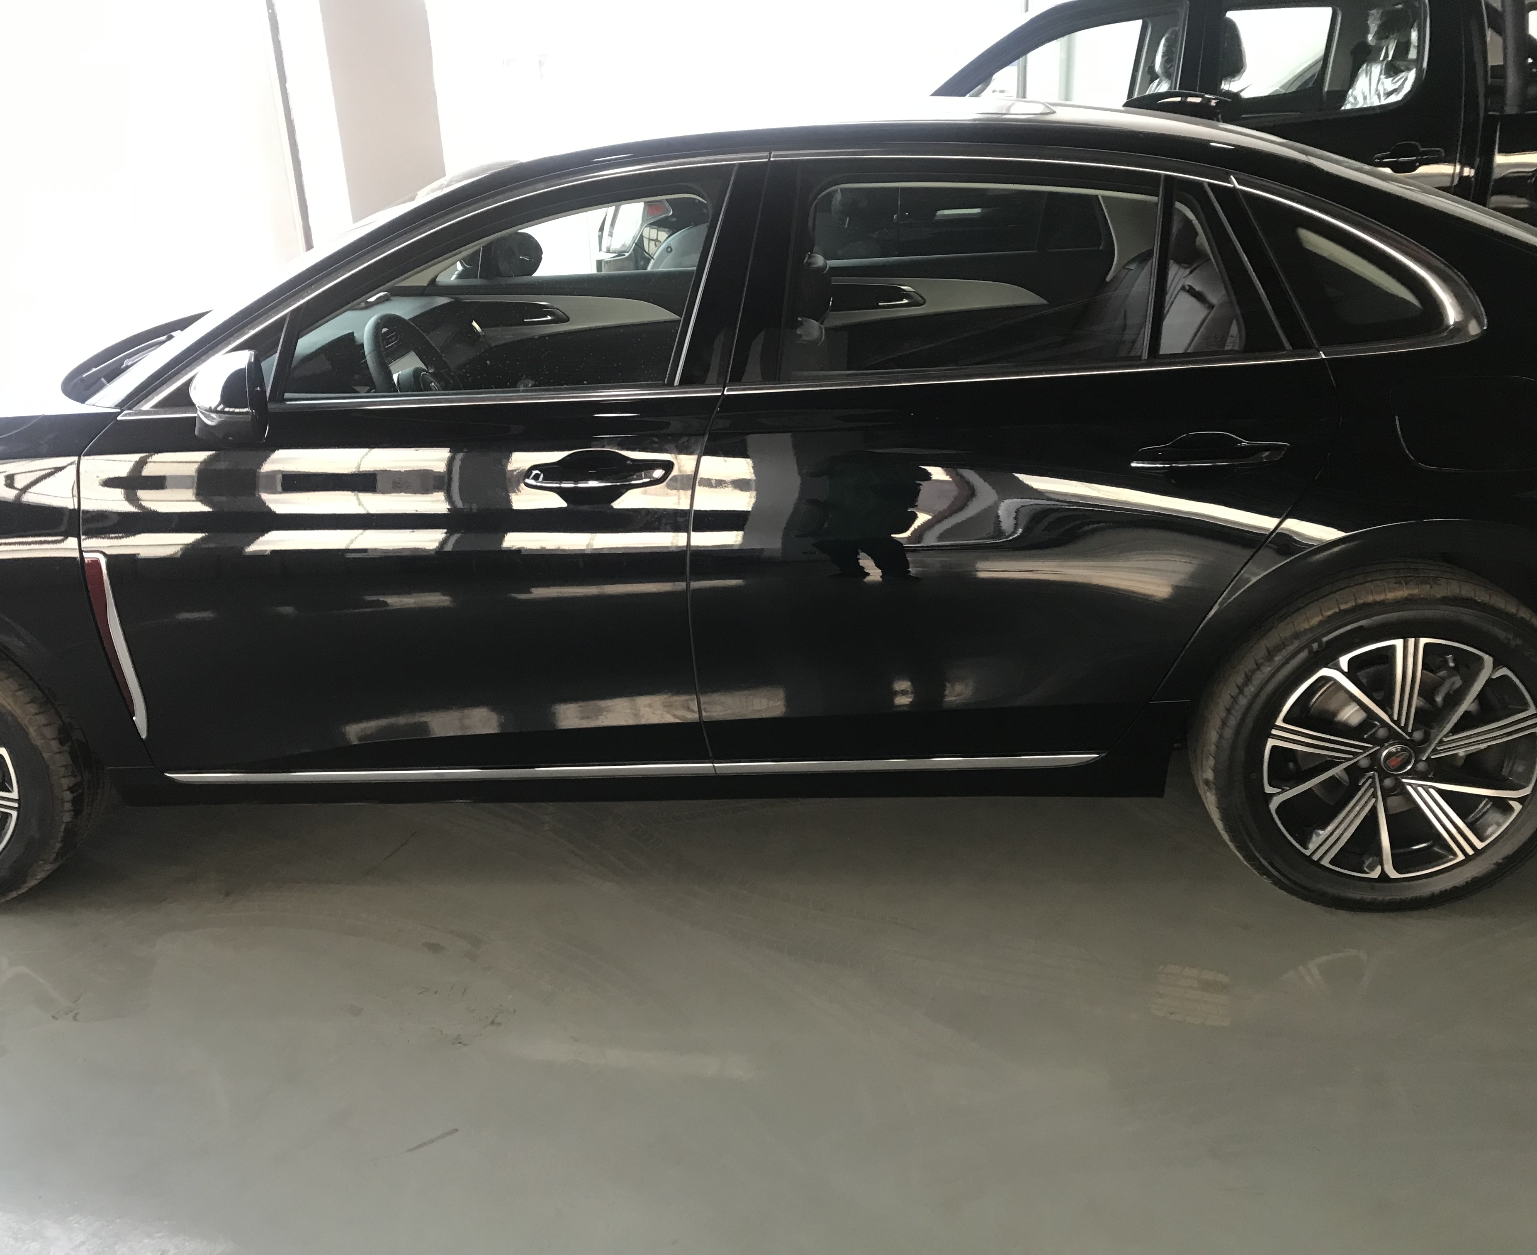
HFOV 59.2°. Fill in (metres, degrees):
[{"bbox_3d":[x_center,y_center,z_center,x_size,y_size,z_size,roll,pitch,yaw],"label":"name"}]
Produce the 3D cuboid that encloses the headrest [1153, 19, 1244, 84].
[{"bbox_3d":[1.697,-2.276,5.350,0.200,0.240,0.270,-1,21,5],"label":"headrest"}]

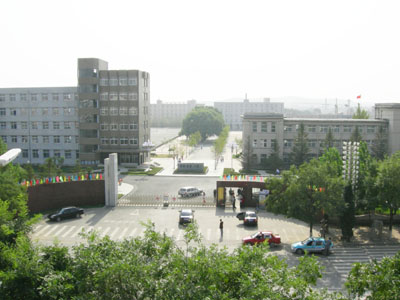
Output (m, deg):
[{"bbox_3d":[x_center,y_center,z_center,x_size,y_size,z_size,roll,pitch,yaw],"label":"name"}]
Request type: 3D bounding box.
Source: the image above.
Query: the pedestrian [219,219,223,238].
[{"bbox_3d":[2.453,8.763,46.720,0.360,1.720,0.500,-2,6,-18],"label":"pedestrian"}]

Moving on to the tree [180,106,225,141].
[{"bbox_3d":[1.153,-12.014,191.063,19.500,15.800,18.500,0,5,0],"label":"tree"}]

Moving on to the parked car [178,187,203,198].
[{"bbox_3d":[-1.475,6.782,68.108,4.300,1.620,1.720,-5,8,-44],"label":"parked car"}]

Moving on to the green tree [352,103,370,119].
[{"bbox_3d":[48.916,-5.643,126.812,5.300,16.960,5.300,0,5,0],"label":"green tree"}]

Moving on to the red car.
[{"bbox_3d":[6.830,9.908,46.260,4.300,1.420,1.680,0,5,2],"label":"red car"}]

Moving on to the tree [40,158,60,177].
[{"bbox_3d":[-30.692,3.714,85.192,3.800,4.500,3.800,0,5,0],"label":"tree"}]

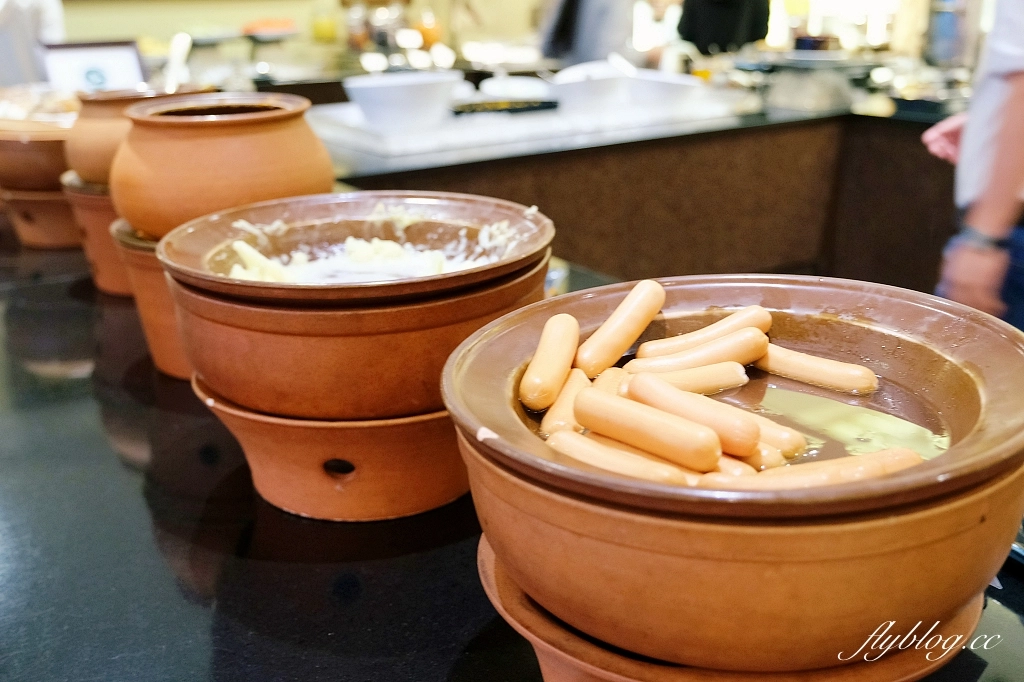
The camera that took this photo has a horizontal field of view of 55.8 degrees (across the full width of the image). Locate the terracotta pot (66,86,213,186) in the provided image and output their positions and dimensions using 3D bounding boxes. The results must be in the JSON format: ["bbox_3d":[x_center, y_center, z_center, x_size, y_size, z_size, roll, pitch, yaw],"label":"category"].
[{"bbox_3d":[-0.584,-0.332,1.586,0.270,0.157,0.270,-8,21,-18],"label":"terracotta pot"}]

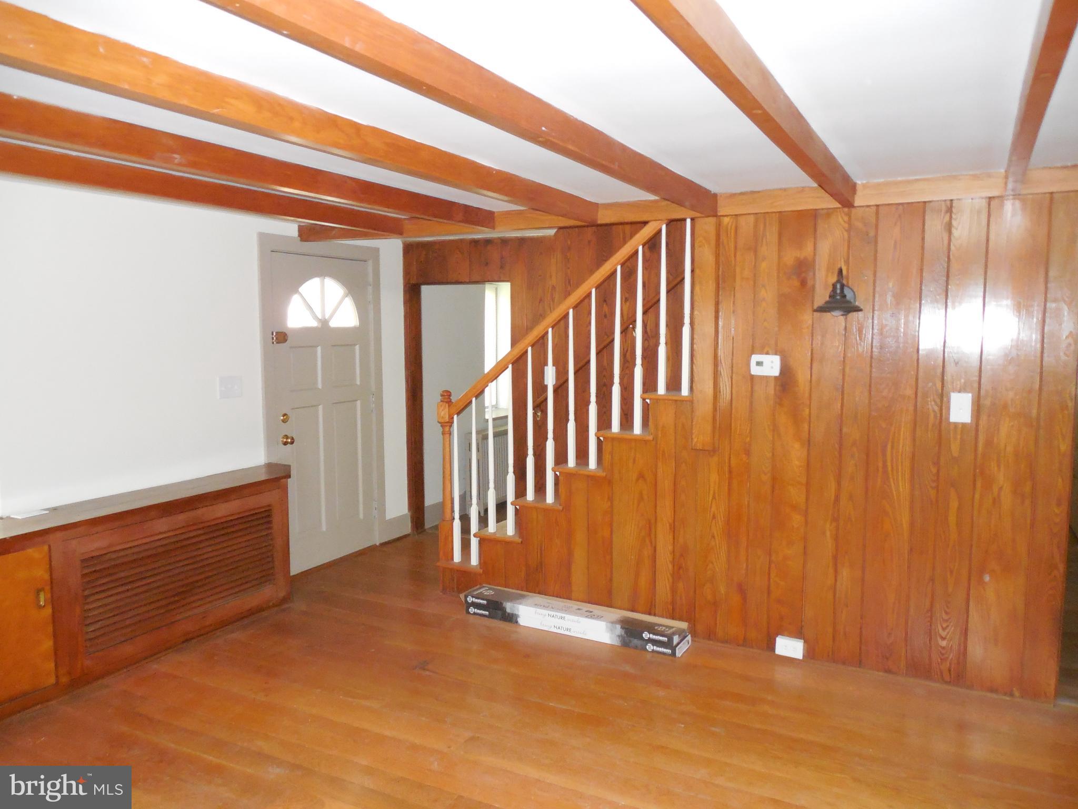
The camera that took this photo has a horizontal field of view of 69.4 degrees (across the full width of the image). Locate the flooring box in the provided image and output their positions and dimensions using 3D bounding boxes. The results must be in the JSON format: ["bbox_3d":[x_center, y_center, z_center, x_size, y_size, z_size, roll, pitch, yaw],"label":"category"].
[{"bbox_3d":[0.159,1.056,3.846,1.153,0.101,0.191,3,6,28],"label":"flooring box"}]

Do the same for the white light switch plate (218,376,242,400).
[{"bbox_3d":[-1.665,-0.092,4.213,0.012,0.118,0.162,3,6,28],"label":"white light switch plate"}]

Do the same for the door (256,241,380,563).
[{"bbox_3d":[-1.310,0.002,4.886,0.073,2.015,1.031,3,6,28],"label":"door"}]

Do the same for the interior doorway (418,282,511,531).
[{"bbox_3d":[-0.506,0.064,5.436,0.803,1.784,0.130,3,6,28],"label":"interior doorway"}]

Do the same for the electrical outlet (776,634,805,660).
[{"bbox_3d":[1.126,1.091,3.490,0.115,0.076,0.039,3,6,28],"label":"electrical outlet"}]

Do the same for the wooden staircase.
[{"bbox_3d":[0.276,0.065,4.388,1.504,1.971,0.972,3,6,28],"label":"wooden staircase"}]

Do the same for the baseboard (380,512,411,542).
[{"bbox_3d":[-1.003,0.876,5.528,0.022,0.153,0.317,3,6,28],"label":"baseboard"}]

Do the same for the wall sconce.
[{"bbox_3d":[1.225,-0.459,3.176,0.191,0.199,0.238,3,6,28],"label":"wall sconce"}]

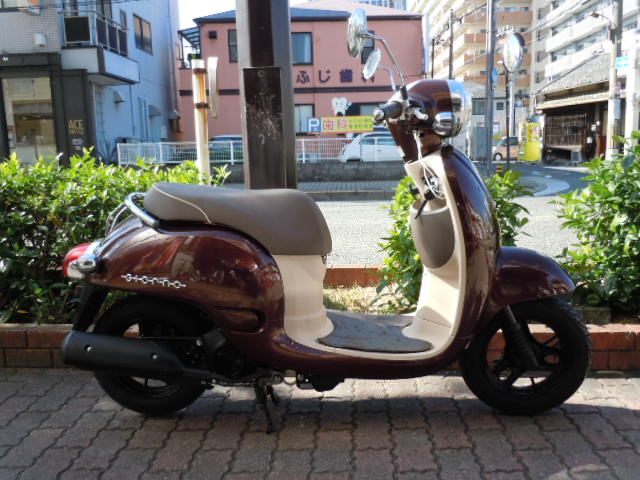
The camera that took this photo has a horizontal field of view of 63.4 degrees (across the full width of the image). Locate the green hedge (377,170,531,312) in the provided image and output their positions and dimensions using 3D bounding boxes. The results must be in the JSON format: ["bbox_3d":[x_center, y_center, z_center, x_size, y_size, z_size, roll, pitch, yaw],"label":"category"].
[{"bbox_3d":[0.660,-0.024,2.573,0.740,0.629,0.580,-1,10,3],"label":"green hedge"}]

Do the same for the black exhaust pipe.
[{"bbox_3d":[-0.543,0.354,1.526,0.447,0.110,0.118,9,10,1],"label":"black exhaust pipe"}]

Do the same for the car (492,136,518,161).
[{"bbox_3d":[11.587,-5.483,31.447,3.450,1.500,1.480,-1,10,3],"label":"car"}]

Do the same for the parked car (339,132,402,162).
[{"bbox_3d":[2.392,-3.227,19.200,3.500,1.550,1.520,-4,10,-13],"label":"parked car"}]

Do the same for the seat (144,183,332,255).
[{"bbox_3d":[-0.252,-0.077,1.579,0.575,0.225,0.270,-1,10,3],"label":"seat"}]

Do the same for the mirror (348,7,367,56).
[{"bbox_3d":[0.087,-0.479,1.197,0.033,0.108,0.108,16,14,13],"label":"mirror"}]

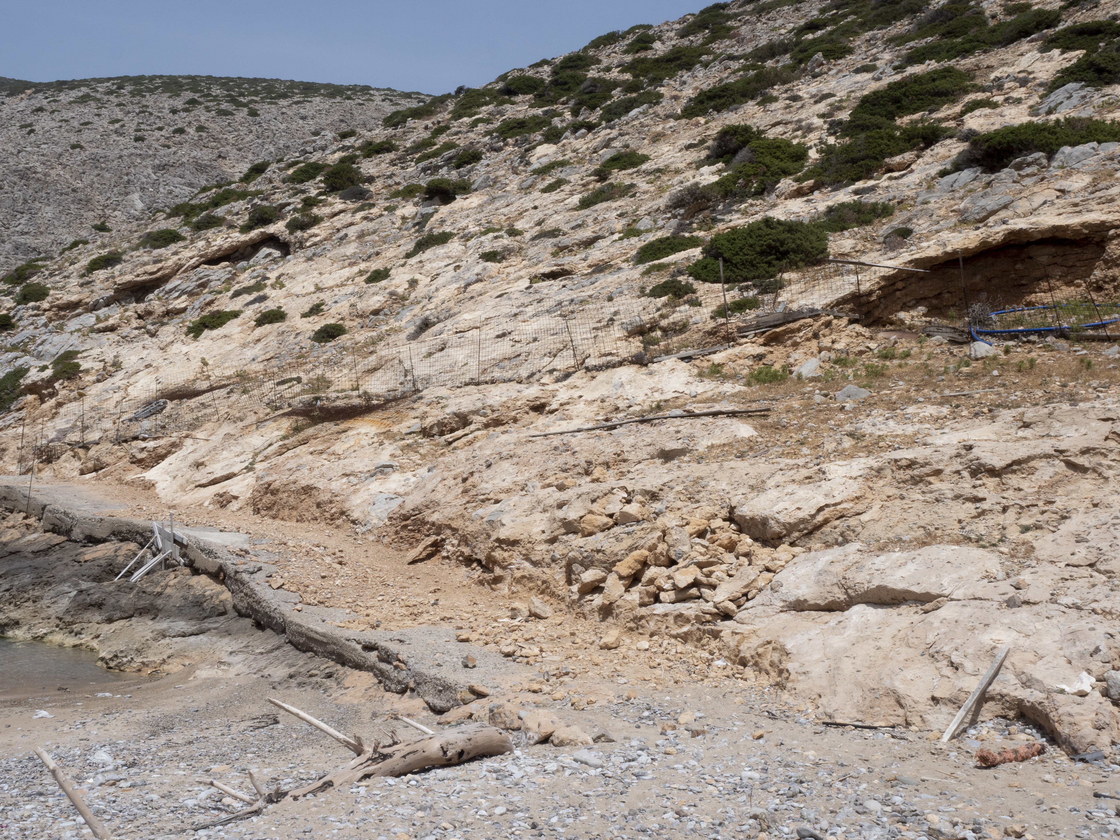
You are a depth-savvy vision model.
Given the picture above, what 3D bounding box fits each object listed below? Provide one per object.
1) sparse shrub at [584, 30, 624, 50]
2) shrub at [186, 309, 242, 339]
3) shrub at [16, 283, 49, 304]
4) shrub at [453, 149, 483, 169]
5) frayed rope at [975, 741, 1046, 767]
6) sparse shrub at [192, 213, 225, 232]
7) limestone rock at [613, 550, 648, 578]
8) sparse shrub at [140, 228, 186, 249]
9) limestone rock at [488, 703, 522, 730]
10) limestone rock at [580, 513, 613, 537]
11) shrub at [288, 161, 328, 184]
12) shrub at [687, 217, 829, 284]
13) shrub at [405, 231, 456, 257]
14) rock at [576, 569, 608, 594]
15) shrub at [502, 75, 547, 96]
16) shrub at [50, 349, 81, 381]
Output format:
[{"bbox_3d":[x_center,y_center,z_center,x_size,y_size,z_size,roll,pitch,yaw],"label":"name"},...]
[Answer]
[{"bbox_3d":[2.231,-19.366,66.000,2.000,0.950,1.600,0,-1,0],"label":"sparse shrub"},{"bbox_3d":[-10.949,-3.049,41.000,1.746,0.915,1.397,0,-3,0],"label":"shrub"},{"bbox_3d":[-18.330,-4.396,45.000,1.180,0.657,1.034,0,-1,0],"label":"shrub"},{"bbox_3d":[-4.098,-11.725,58.000,1.293,0.814,1.164,0,-2,0],"label":"shrub"},{"bbox_3d":[2.294,1.705,6.600,0.390,0.100,0.120,0,-1,-22],"label":"frayed rope"},{"bbox_3d":[-12.774,-7.181,47.000,1.140,0.601,0.999,0,-1,0],"label":"sparse shrub"},{"bbox_3d":[0.686,1.397,12.600,0.331,0.254,0.281,0,-2,0],"label":"limestone rock"},{"bbox_3d":[-15.943,-7.295,52.000,1.841,0.761,1.657,0,-2,0],"label":"sparse shrub"},{"bbox_3d":[-0.393,2.131,9.300,0.239,0.195,0.173,0,-3,0],"label":"limestone rock"},{"bbox_3d":[0.420,1.196,14.800,0.390,0.260,0.255,0,-3,0],"label":"limestone rock"},{"bbox_3d":[-10.885,-10.696,56.000,1.742,0.984,1.393,0,-3,0],"label":"shrub"},{"bbox_3d":[3.438,-2.944,22.500,2.400,1.120,1.800,0,-1,0],"label":"shrub"},{"bbox_3d":[-3.313,-4.484,33.000,1.255,0.622,1.100,0,-1,0],"label":"shrub"},{"bbox_3d":[0.302,1.480,11.900,0.280,0.210,0.230,0,-1,0],"label":"rock"},{"bbox_3d":[-1.533,-14.444,56.000,1.910,0.818,1.673,0,-1,0],"label":"shrub"},{"bbox_3d":[-14.884,-1.661,39.000,0.949,0.923,0.759,0,-3,0],"label":"shrub"}]

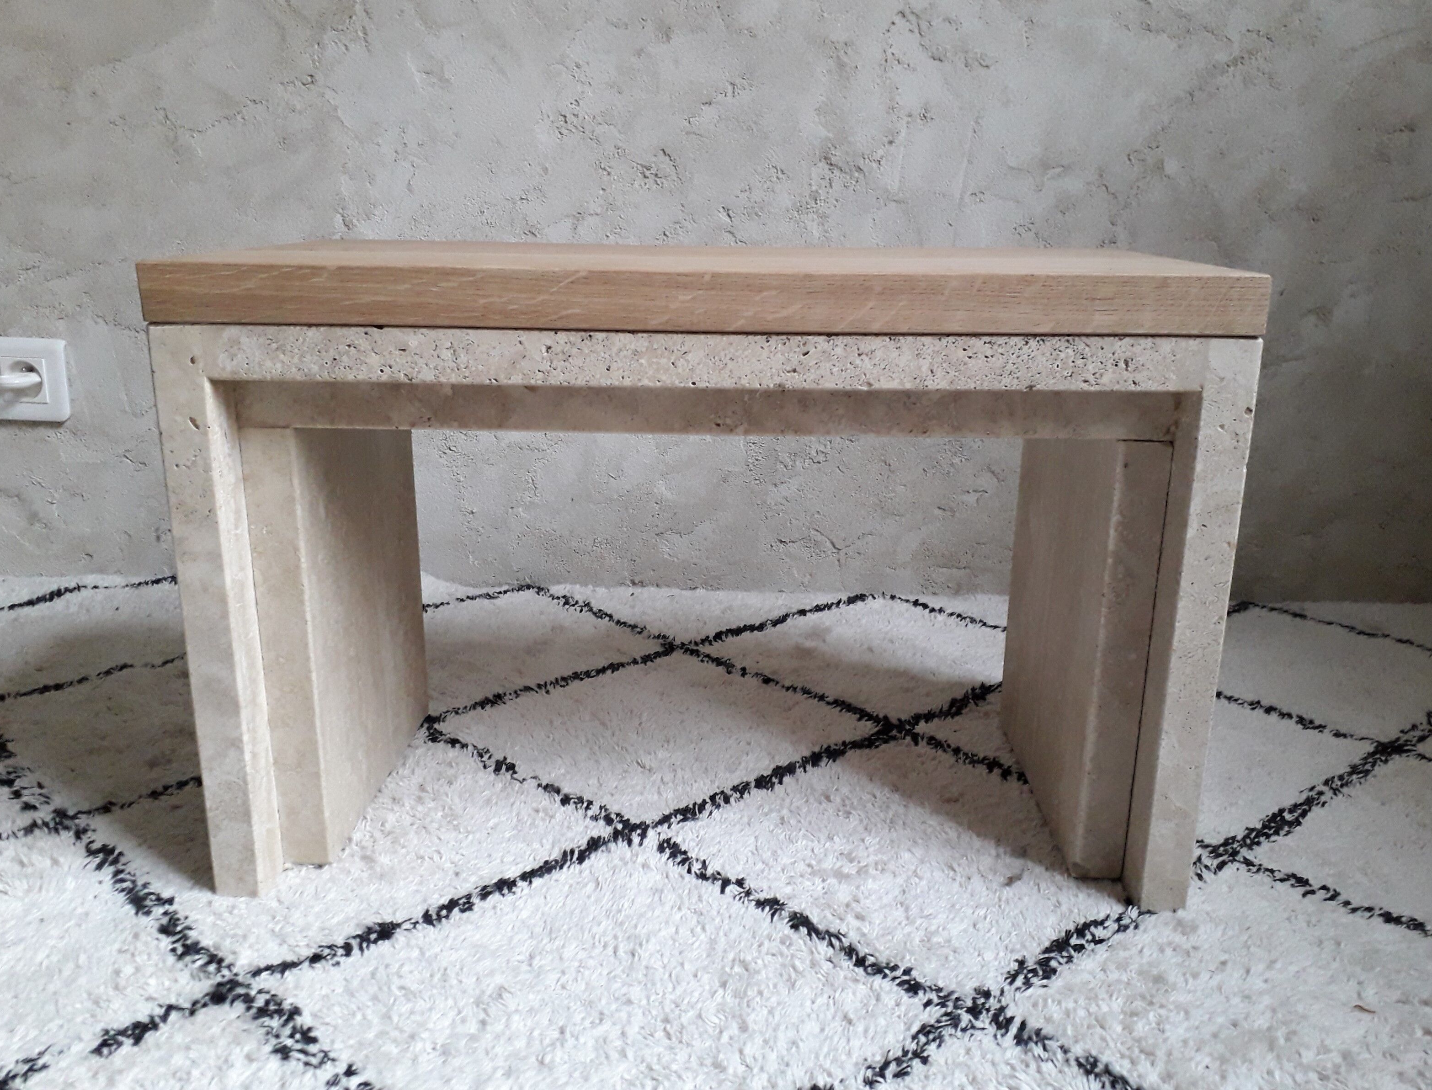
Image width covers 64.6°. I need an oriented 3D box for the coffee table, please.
[{"bbox_3d":[-0.007,0.004,0.748,0.580,0.372,0.258,1,16,1],"label":"coffee table"}]

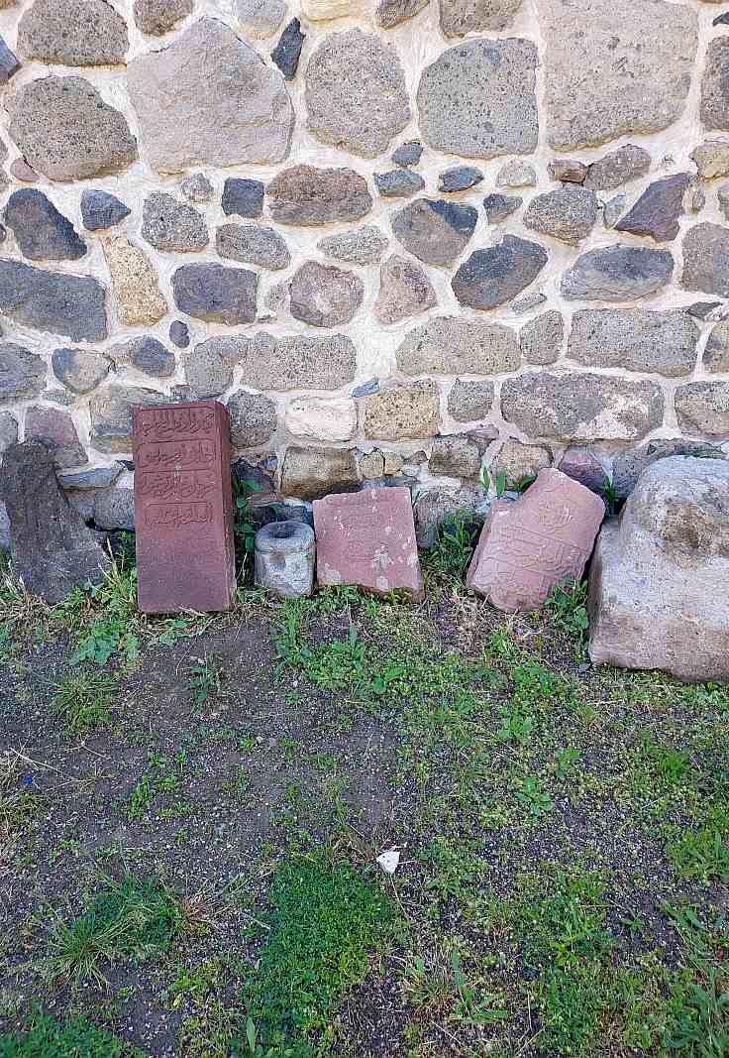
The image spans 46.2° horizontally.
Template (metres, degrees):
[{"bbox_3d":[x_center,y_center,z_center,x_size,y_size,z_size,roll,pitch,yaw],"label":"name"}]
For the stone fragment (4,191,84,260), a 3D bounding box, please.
[{"bbox_3d":[-1.184,-1.147,3.225,0.268,0.243,0.160,2,22,6],"label":"stone fragment"}]

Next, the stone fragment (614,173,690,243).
[{"bbox_3d":[1.145,-1.290,3.438,0.286,0.251,0.134,0,20,4],"label":"stone fragment"}]

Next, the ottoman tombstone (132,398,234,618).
[{"bbox_3d":[-0.682,-0.086,3.280,0.345,0.785,0.130,2,9,11],"label":"ottoman tombstone"}]

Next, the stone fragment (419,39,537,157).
[{"bbox_3d":[0.443,-1.693,3.381,0.449,0.406,0.213,0,20,4],"label":"stone fragment"}]

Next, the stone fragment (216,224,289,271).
[{"bbox_3d":[-0.460,-1.179,3.578,0.299,0.172,0.113,0,20,4],"label":"stone fragment"}]

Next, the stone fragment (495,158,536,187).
[{"bbox_3d":[0.537,-1.270,3.055,0.129,0.081,0.056,-1,21,2],"label":"stone fragment"}]

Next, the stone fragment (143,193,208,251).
[{"bbox_3d":[-0.687,-1.138,3.169,0.226,0.191,0.150,2,22,6],"label":"stone fragment"}]

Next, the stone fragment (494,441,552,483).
[{"bbox_3d":[0.619,-0.255,3.373,0.207,0.181,0.130,2,22,6],"label":"stone fragment"}]

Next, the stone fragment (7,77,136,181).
[{"bbox_3d":[-1.174,-1.634,3.517,0.521,0.368,0.219,0,20,4],"label":"stone fragment"}]

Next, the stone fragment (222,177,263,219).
[{"bbox_3d":[-0.464,-1.284,3.326,0.157,0.143,0.130,0,20,2],"label":"stone fragment"}]

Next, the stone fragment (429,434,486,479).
[{"bbox_3d":[0.395,-0.331,3.669,0.233,0.182,0.170,0,20,2],"label":"stone fragment"}]

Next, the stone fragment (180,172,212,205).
[{"bbox_3d":[-0.682,-1.390,3.498,0.123,0.112,0.080,0,20,4],"label":"stone fragment"}]

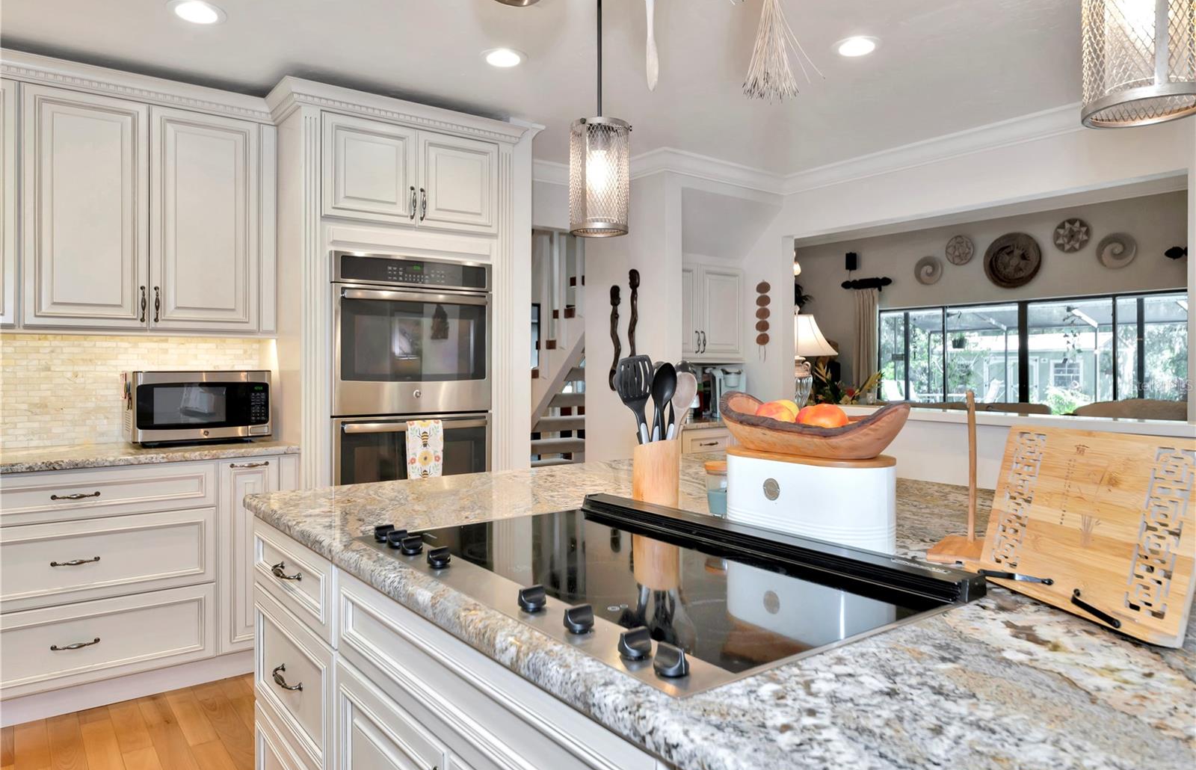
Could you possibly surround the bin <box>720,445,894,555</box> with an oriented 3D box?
[{"bbox_3d":[0.389,0.210,1.431,0.181,0.171,0.347,-1,1,-32],"label":"bin"}]

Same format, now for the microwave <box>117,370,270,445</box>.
[{"bbox_3d":[-1.739,0.096,3.314,0.517,0.300,0.400,-1,1,-37],"label":"microwave"}]

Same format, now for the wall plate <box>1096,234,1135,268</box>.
[{"bbox_3d":[4.911,-1.274,7.247,0.050,0.335,0.335,-1,1,-38],"label":"wall plate"}]

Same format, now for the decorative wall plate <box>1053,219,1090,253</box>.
[{"bbox_3d":[4.674,-1.480,7.552,0.050,0.335,0.335,-1,1,-38],"label":"decorative wall plate"}]

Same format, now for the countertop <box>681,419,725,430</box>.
[{"bbox_3d":[0.668,0.227,4.875,0.960,0.040,0.700,-1,2,-37],"label":"countertop"}]

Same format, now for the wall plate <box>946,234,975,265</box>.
[{"bbox_3d":[4.129,-1.539,8.733,0.050,0.350,0.345,-1,2,-37],"label":"wall plate"}]

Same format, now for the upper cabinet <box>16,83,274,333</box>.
[{"bbox_3d":[-1.884,-0.670,3.226,0.920,0.925,0.330,-1,2,-37],"label":"upper cabinet"}]

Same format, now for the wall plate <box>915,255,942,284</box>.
[{"bbox_3d":[3.764,-1.310,8.736,0.050,0.335,0.335,-1,1,-38],"label":"wall plate"}]

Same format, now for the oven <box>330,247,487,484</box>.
[{"bbox_3d":[-0.974,0.092,3.688,0.756,1.335,0.630,-1,1,-34],"label":"oven"}]

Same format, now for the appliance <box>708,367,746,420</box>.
[{"bbox_3d":[0.835,0.044,4.931,0.210,0.325,0.280,0,1,0],"label":"appliance"}]

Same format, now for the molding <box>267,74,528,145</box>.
[{"bbox_3d":[-0.890,-1.171,3.470,1.113,0.095,0.410,-1,2,-37],"label":"molding"}]

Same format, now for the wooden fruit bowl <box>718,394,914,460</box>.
[{"bbox_3d":[0.386,0.071,1.431,0.215,0.110,0.430,-1,1,-32],"label":"wooden fruit bowl"}]

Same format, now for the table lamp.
[{"bbox_3d":[1.394,-0.158,5.347,0.560,0.780,0.560,-1,2,-37],"label":"table lamp"}]

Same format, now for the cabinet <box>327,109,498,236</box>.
[{"bbox_3d":[-0.991,-0.941,3.695,0.825,0.436,0.600,-1,1,-34],"label":"cabinet"}]

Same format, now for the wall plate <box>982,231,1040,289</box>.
[{"bbox_3d":[4.457,-1.347,8.262,0.090,0.600,0.600,-1,2,-37],"label":"wall plate"}]

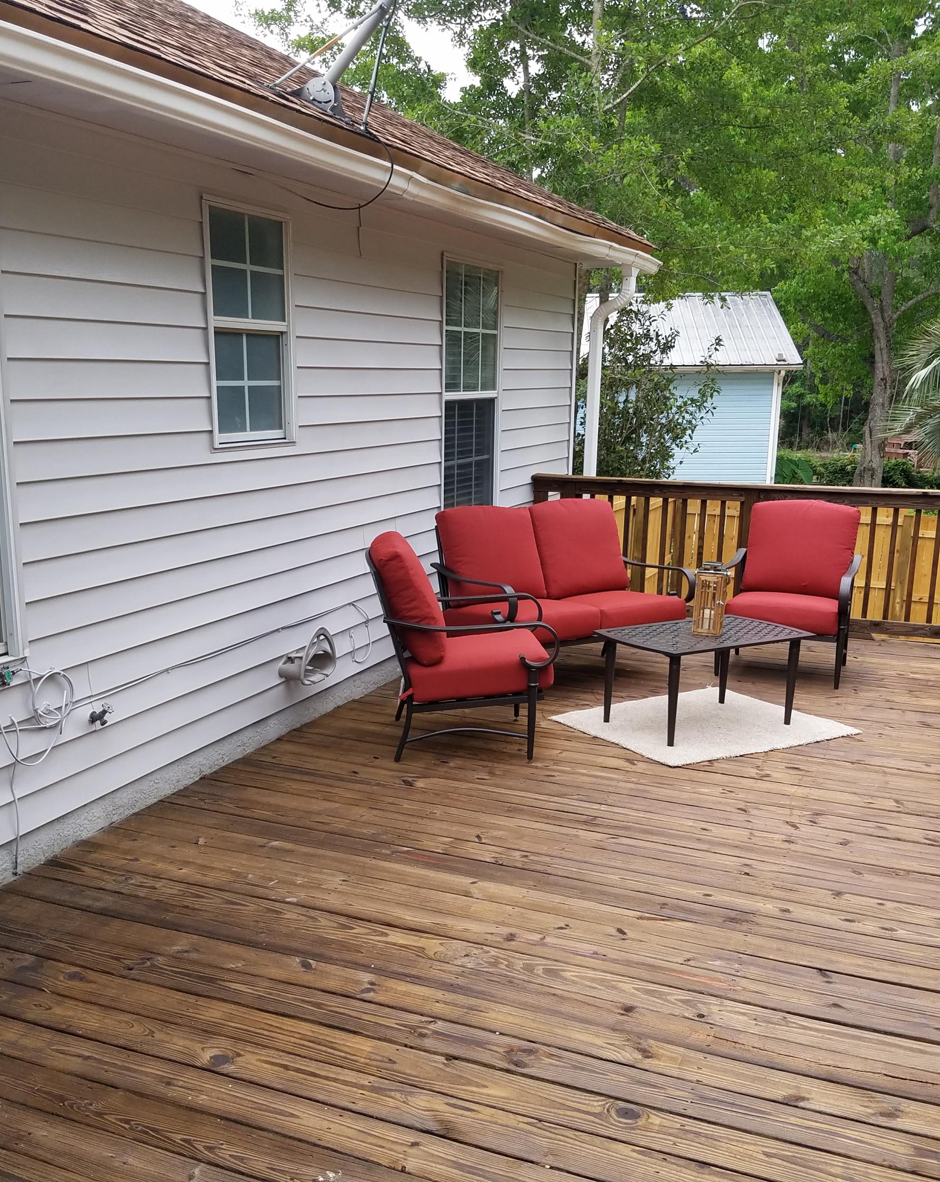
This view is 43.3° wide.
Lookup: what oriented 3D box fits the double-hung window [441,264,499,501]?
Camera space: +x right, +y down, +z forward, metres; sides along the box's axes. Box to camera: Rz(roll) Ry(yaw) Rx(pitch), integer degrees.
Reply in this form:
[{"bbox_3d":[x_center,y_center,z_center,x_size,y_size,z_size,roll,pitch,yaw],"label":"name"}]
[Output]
[{"bbox_3d":[-0.012,-1.154,6.985,0.100,1.550,0.870,5,11,23],"label":"double-hung window"}]

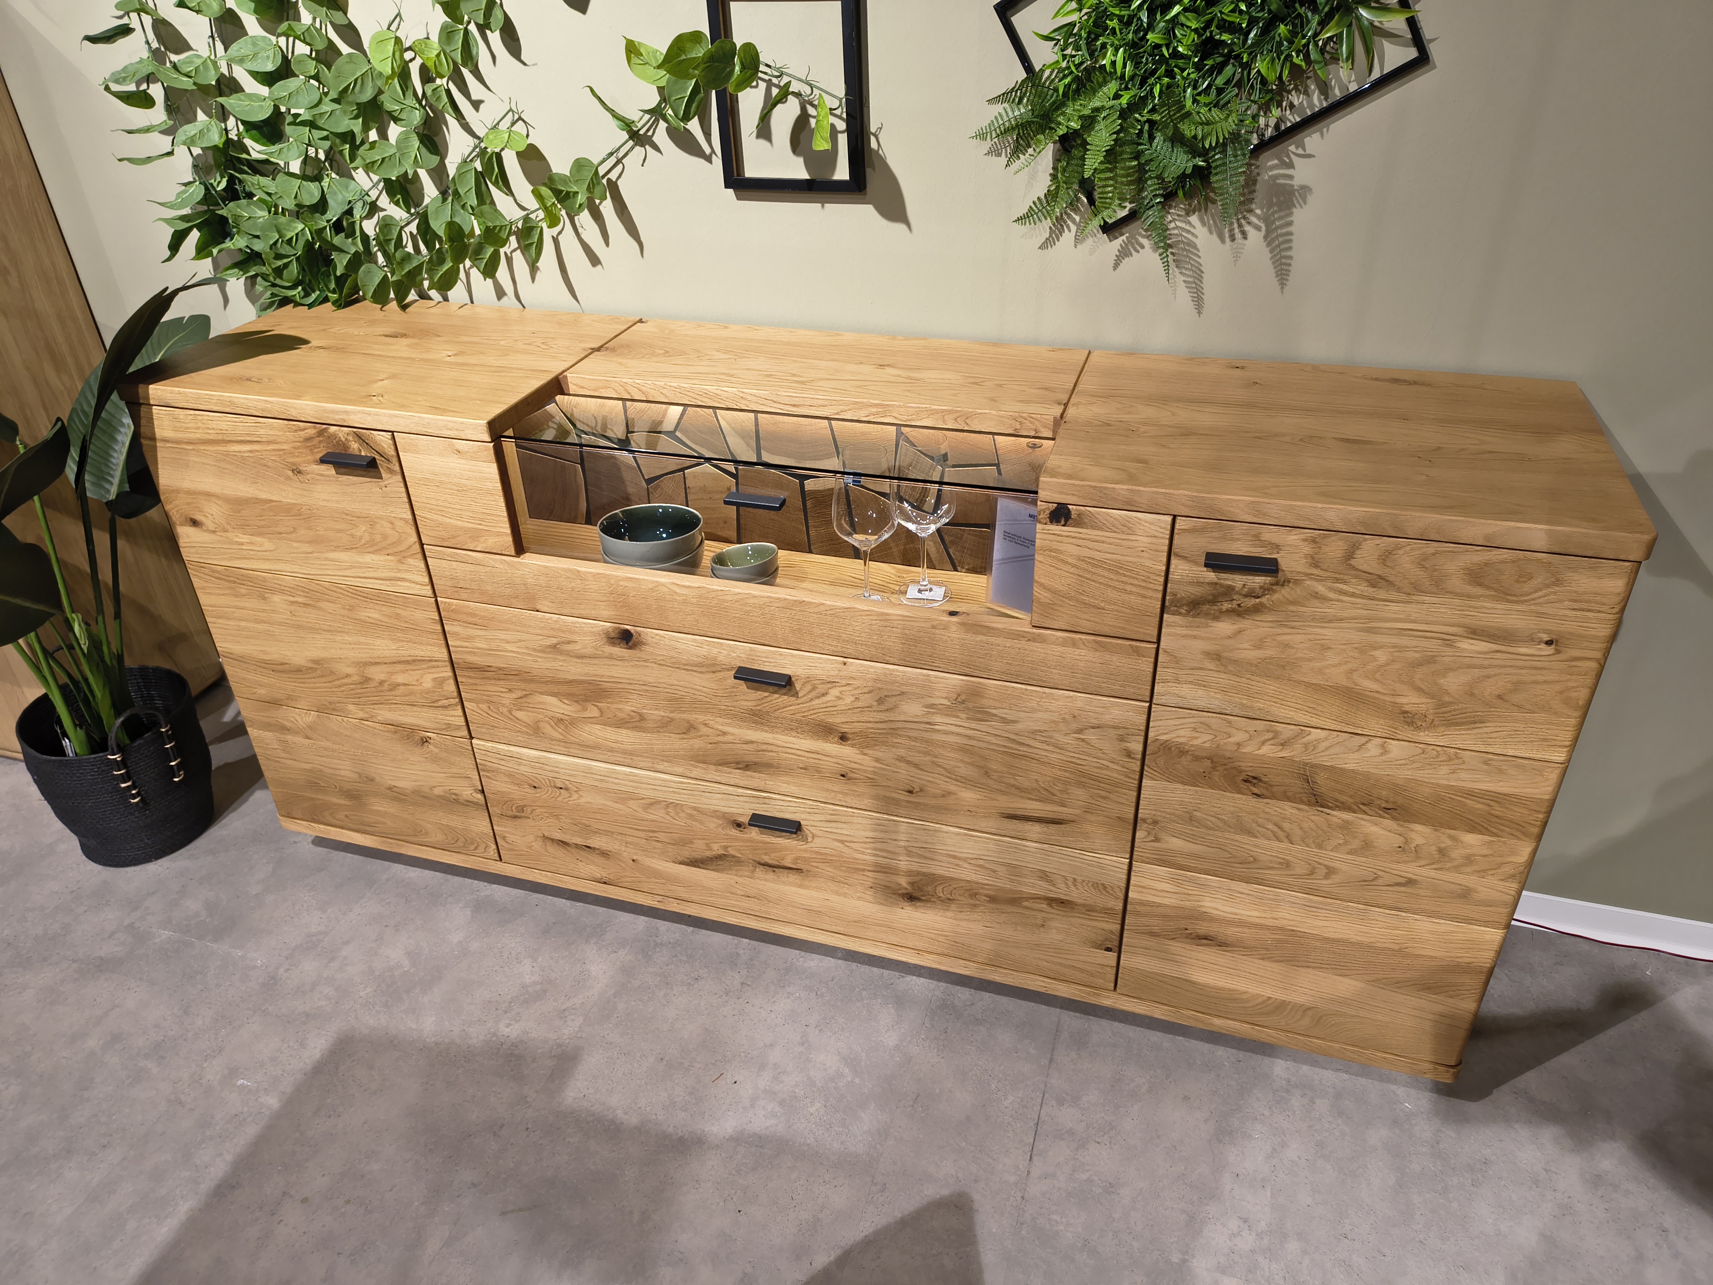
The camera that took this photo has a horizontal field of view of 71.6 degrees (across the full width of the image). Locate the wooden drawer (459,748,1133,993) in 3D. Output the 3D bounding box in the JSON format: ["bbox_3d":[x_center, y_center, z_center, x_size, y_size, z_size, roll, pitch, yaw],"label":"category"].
[{"bbox_3d":[-0.059,0.236,1.937,1.010,0.250,0.408,8,33,16],"label":"wooden drawer"}]

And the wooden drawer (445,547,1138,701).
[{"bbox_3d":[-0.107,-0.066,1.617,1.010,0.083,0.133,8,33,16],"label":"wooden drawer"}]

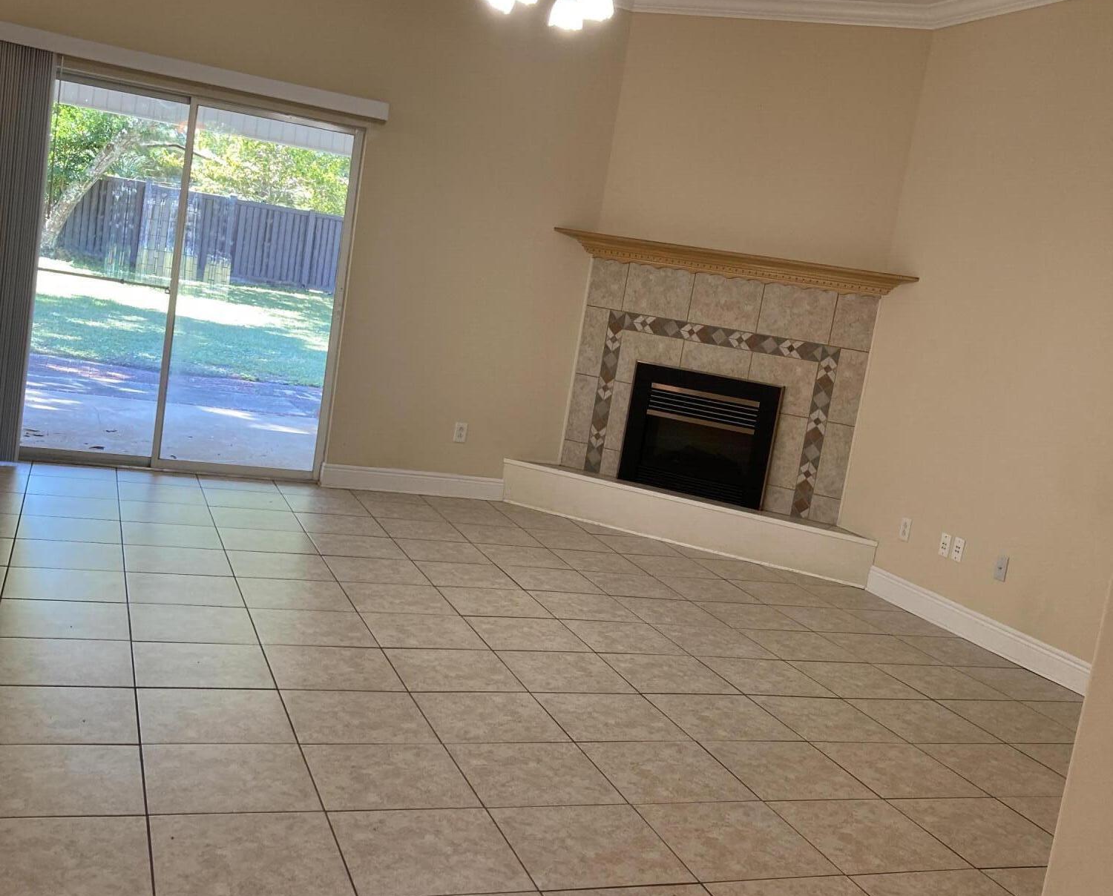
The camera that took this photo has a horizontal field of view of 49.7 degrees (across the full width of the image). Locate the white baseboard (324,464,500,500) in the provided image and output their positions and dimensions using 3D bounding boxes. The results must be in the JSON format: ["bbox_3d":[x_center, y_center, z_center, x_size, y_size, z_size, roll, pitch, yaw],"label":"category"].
[{"bbox_3d":[-0.840,0.204,7.097,1.100,0.125,0.020,6,8,-22],"label":"white baseboard"}]

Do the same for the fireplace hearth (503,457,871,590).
[{"bbox_3d":[0.729,0.403,6.918,2.220,0.250,0.270,12,8,24],"label":"fireplace hearth"}]

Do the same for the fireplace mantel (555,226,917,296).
[{"bbox_3d":[0.969,-1.030,6.748,2.101,0.135,0.200,12,8,23],"label":"fireplace mantel"}]

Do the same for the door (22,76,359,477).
[{"bbox_3d":[-2.031,-0.860,6.501,1.720,2.010,0.100,6,8,-22],"label":"door"}]

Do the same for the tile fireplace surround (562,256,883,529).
[{"bbox_3d":[0.900,-0.360,6.951,1.730,1.290,0.060,12,8,23],"label":"tile fireplace surround"}]

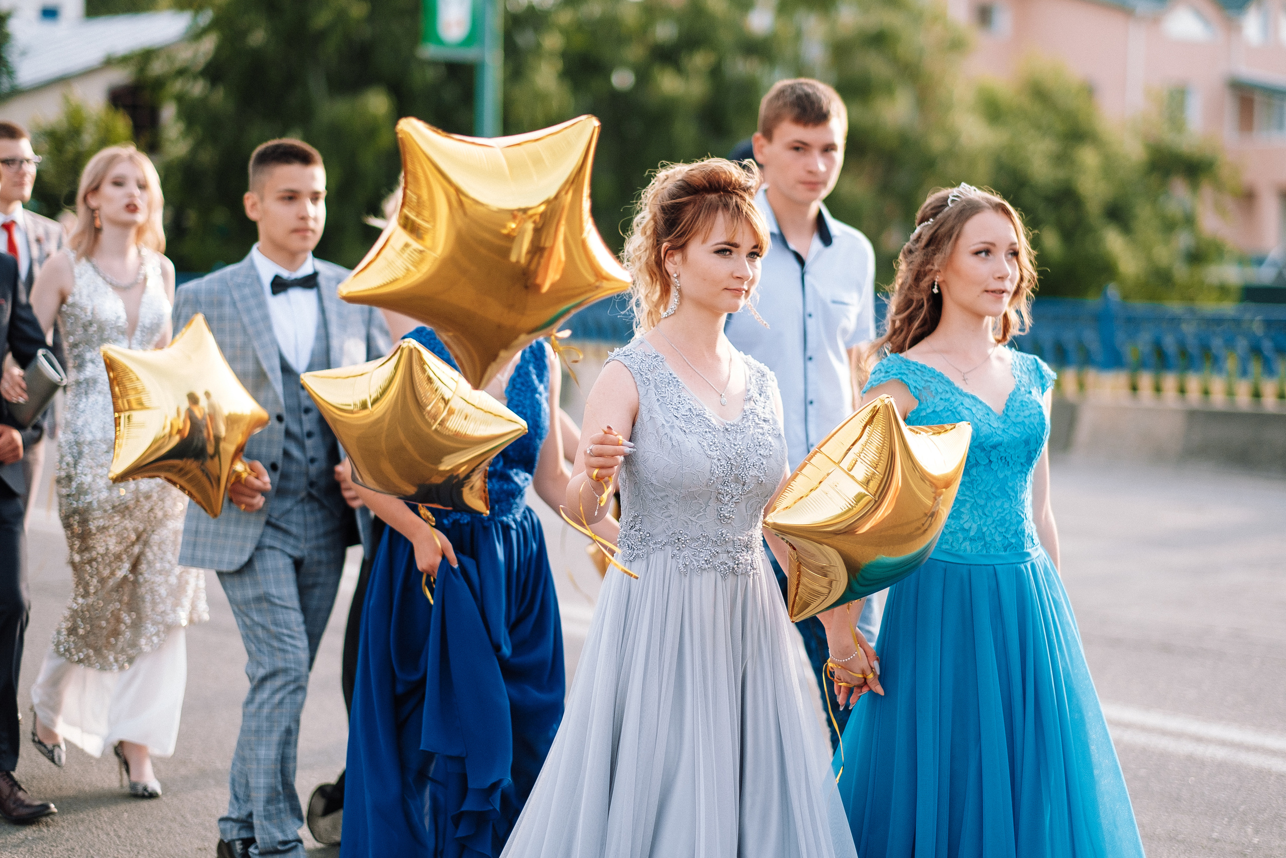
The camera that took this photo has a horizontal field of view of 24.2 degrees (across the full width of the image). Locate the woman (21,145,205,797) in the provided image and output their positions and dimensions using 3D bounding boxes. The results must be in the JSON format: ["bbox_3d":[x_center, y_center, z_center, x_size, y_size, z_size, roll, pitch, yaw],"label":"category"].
[{"bbox_3d":[-1.463,0.090,8.280,0.450,1.750,0.400,-1,4,-32],"label":"woman"}]

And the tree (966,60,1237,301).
[{"bbox_3d":[6.864,-3.245,45.000,4.200,4.700,4.000,1,3,0],"label":"tree"}]

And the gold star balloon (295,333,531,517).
[{"bbox_3d":[-0.451,-0.017,5.933,0.460,0.440,0.180,13,47,12],"label":"gold star balloon"}]

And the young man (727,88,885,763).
[{"bbox_3d":[0.295,0.218,6.050,0.470,1.830,0.310,0,4,-28],"label":"young man"}]

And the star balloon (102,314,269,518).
[{"bbox_3d":[-1.050,-0.049,6.827,0.460,0.440,0.180,24,-24,-39],"label":"star balloon"}]

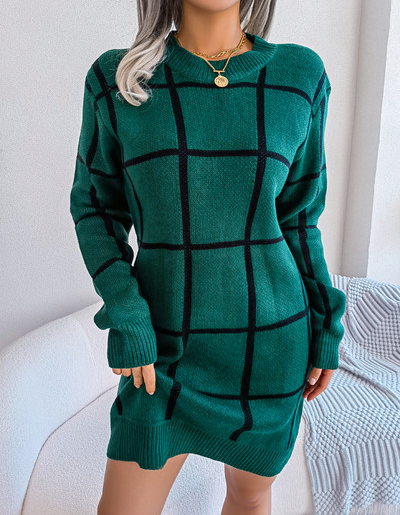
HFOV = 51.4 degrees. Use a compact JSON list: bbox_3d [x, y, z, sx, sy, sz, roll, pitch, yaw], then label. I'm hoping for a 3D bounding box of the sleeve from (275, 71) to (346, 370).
[{"bbox_3d":[0.220,-0.076,0.845,0.135,0.570,0.170,-2,11,-9],"label":"sleeve"}]

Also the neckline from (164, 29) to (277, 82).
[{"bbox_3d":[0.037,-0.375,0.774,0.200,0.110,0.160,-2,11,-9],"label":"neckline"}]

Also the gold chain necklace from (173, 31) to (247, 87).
[{"bbox_3d":[0.022,-0.365,0.765,0.135,0.120,0.135,-2,11,-9],"label":"gold chain necklace"}]

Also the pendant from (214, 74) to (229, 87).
[{"bbox_3d":[0.037,-0.303,0.712,0.024,0.027,0.004,1,-7,-5],"label":"pendant"}]

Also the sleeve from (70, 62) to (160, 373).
[{"bbox_3d":[-0.170,-0.073,0.818,0.160,0.560,0.185,-2,11,-9],"label":"sleeve"}]

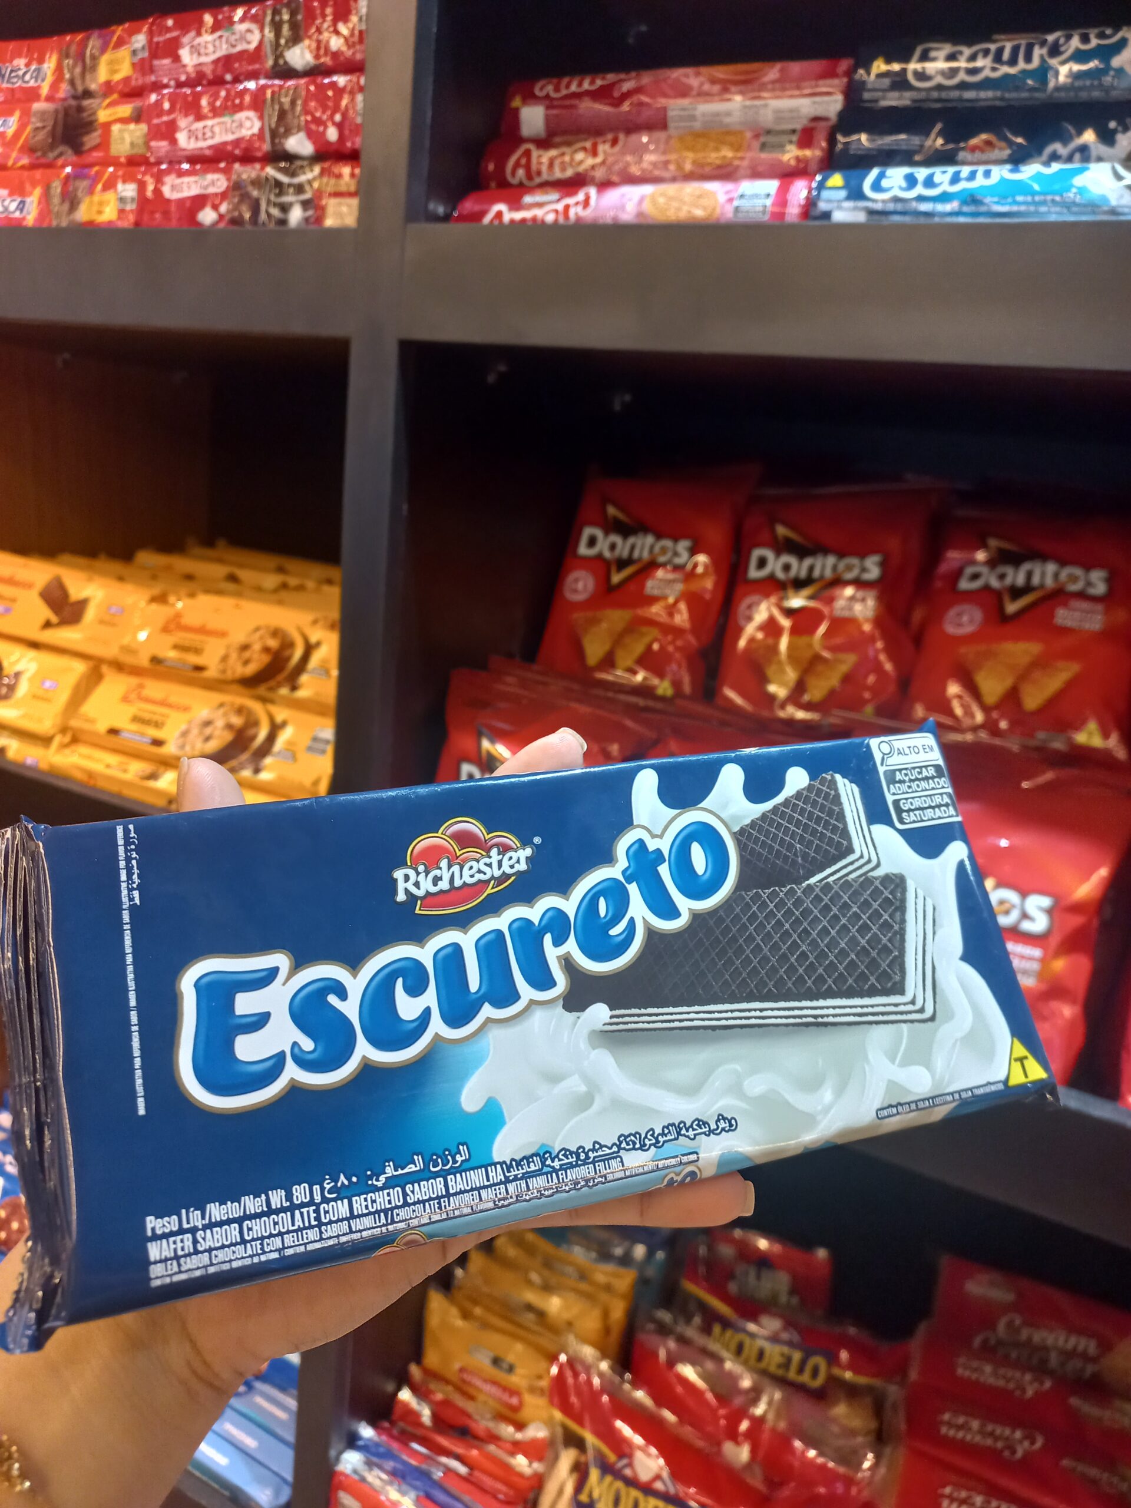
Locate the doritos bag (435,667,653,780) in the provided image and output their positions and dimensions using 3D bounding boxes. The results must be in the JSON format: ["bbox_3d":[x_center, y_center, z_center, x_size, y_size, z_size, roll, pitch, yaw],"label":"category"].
[{"bbox_3d":[-0.021,0.037,0.650,0.131,0.158,0.044,15,0,30],"label":"doritos bag"}]

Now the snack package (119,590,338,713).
[{"bbox_3d":[-0.239,-0.076,0.845,0.236,0.055,0.036,13,-13,25],"label":"snack package"}]

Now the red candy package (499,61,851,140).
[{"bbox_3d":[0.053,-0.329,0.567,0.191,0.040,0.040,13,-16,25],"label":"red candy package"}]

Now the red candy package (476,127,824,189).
[{"bbox_3d":[0.041,-0.291,0.556,0.191,0.040,0.040,13,4,25],"label":"red candy package"}]

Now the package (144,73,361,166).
[{"bbox_3d":[-0.160,-0.354,0.625,0.166,0.037,0.053,13,16,25],"label":"package"}]

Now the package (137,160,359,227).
[{"bbox_3d":[-0.168,-0.317,0.632,0.166,0.037,0.053,13,16,25],"label":"package"}]

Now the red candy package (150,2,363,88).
[{"bbox_3d":[-0.155,-0.393,0.620,0.166,0.037,0.053,13,16,25],"label":"red candy package"}]

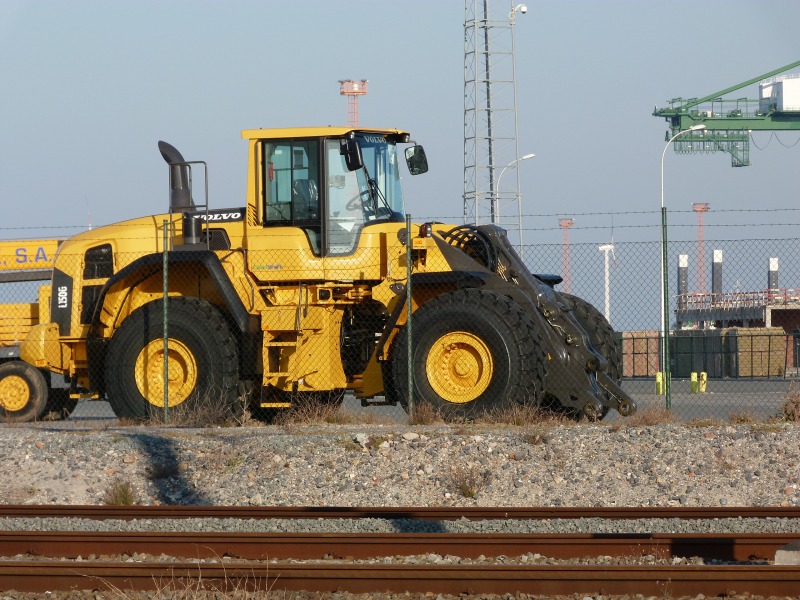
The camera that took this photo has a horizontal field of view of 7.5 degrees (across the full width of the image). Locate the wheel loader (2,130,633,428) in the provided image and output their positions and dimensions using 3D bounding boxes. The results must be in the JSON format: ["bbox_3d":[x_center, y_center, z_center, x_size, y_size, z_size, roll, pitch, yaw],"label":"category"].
[{"bbox_3d":[-0.707,-0.190,70.521,7.300,3.570,2.960,-1,0,23],"label":"wheel loader"}]

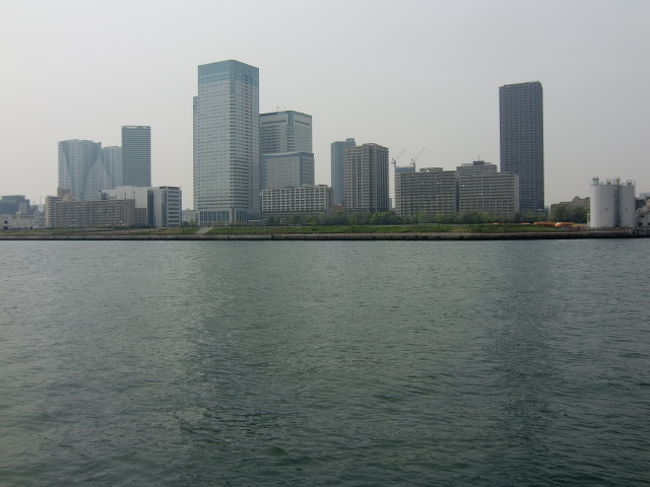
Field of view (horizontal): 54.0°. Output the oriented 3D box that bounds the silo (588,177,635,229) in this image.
[{"bbox_3d":[137.270,-18.600,304.630,21.150,23.740,15.000,0,2,24],"label":"silo"}]

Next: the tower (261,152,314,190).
[{"bbox_3d":[-45.150,-63.770,764.760,57.050,85.340,32.000,0,2,30],"label":"tower"}]

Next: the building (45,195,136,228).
[{"bbox_3d":[-254.070,-31.390,688.140,130.860,30.550,13.000,0,2,30],"label":"building"}]

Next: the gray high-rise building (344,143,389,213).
[{"bbox_3d":[45.570,-63.220,692.670,33.030,84.260,41.270,0,2,30],"label":"gray high-rise building"}]

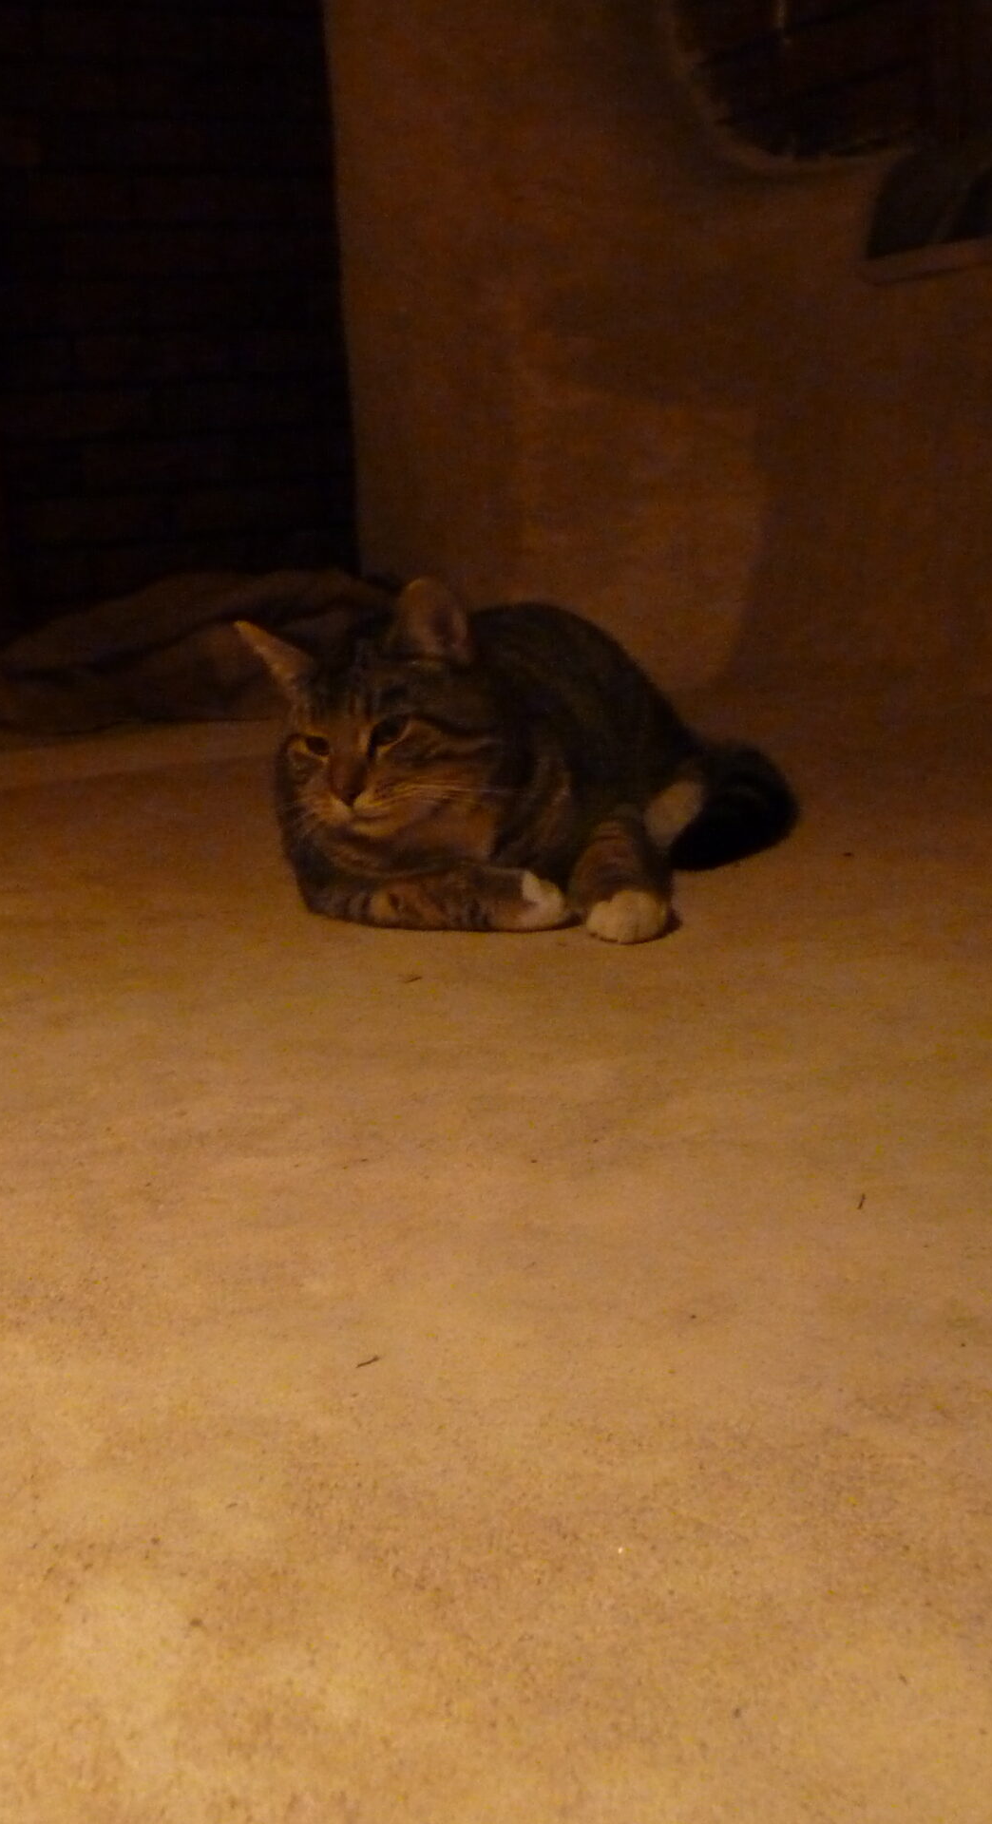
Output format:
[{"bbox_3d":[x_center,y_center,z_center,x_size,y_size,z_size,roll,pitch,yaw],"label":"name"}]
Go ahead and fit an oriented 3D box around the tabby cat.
[{"bbox_3d":[0.033,-0.113,1.145,0.250,0.190,0.340,4,14,27],"label":"tabby cat"}]

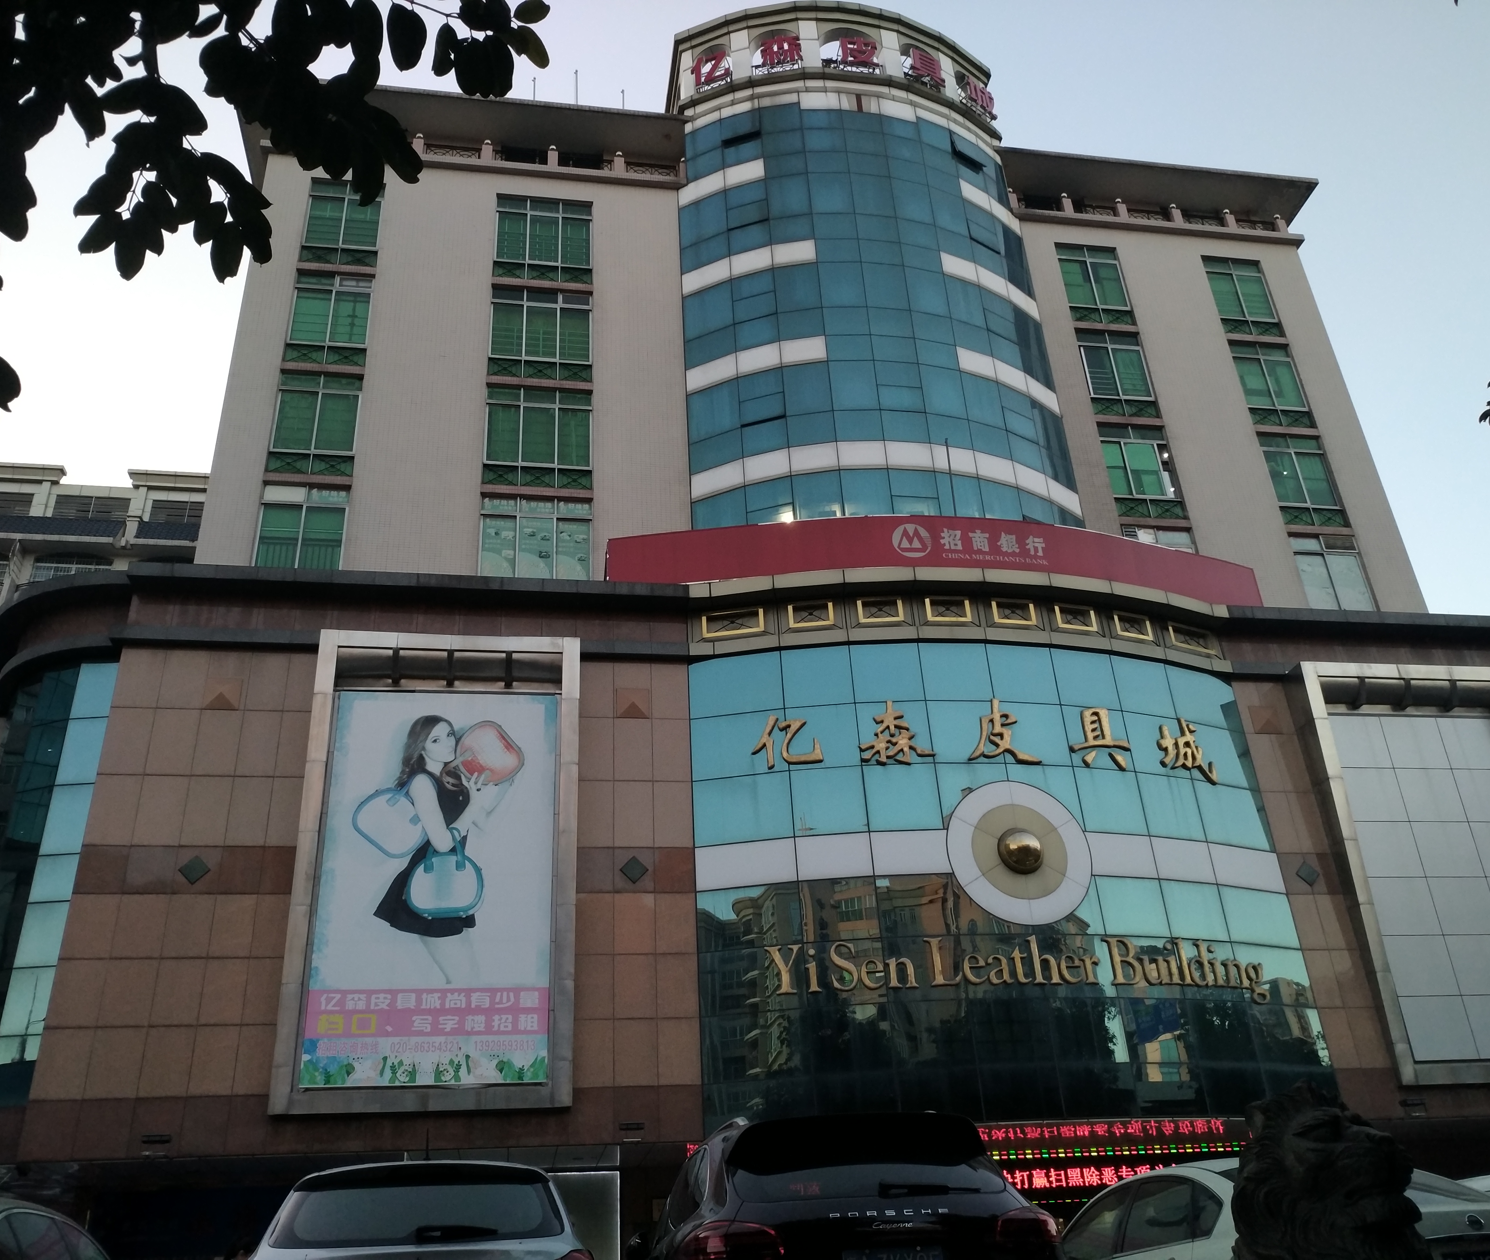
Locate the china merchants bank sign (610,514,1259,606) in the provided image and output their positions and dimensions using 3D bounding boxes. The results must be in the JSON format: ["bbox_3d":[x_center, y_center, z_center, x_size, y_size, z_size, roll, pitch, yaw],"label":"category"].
[{"bbox_3d":[4.245,-1.365,26.154,13.843,1.199,1.417,2,-29,-9],"label":"china merchants bank sign"}]

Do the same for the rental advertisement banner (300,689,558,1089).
[{"bbox_3d":[-5.083,4.056,21.758,3.757,6.647,0.109,2,-29,-9],"label":"rental advertisement banner"}]

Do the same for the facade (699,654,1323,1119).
[{"bbox_3d":[4.721,4.199,22.990,11.070,8.448,1.264,2,-29,-9],"label":"facade"}]

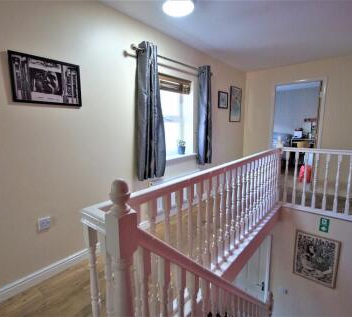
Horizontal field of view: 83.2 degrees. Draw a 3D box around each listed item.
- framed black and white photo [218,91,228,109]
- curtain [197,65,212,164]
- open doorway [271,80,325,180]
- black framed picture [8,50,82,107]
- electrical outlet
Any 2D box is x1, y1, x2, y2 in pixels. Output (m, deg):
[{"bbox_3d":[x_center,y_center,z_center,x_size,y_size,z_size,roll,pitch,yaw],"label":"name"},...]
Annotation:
[{"bbox_3d":[0.834,-1.022,3.491,0.025,0.275,0.310,7,12,41],"label":"framed black and white photo"},{"bbox_3d":[0.409,-0.590,2.867,0.120,1.370,0.230,7,12,41],"label":"curtain"},{"bbox_3d":[2.227,-0.394,3.711,0.790,1.965,0.130,7,12,41],"label":"open doorway"},{"bbox_3d":[-0.968,-0.581,1.520,0.025,0.335,0.465,7,12,41],"label":"black framed picture"},{"bbox_3d":[-1.051,0.526,1.584,0.014,0.092,0.088,7,12,41],"label":"electrical outlet"}]

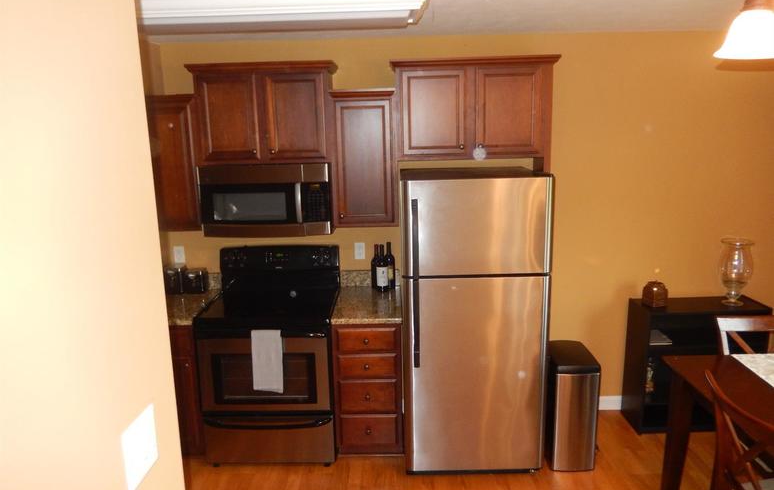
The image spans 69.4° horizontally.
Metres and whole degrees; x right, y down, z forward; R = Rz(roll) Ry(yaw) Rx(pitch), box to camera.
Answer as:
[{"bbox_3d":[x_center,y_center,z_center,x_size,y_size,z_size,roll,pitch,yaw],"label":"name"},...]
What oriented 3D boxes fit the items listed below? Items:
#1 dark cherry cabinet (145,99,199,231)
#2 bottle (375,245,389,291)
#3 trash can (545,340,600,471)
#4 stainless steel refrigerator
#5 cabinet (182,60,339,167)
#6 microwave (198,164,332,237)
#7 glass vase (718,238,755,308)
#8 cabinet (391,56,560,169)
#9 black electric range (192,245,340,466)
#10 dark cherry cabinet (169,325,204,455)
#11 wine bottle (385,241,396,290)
[{"bbox_3d":[-1.242,-0.489,3.365,0.349,0.786,0.340,-1,11,1],"label":"dark cherry cabinet"},{"bbox_3d":[-0.026,0.145,3.557,0.076,0.298,0.076,-1,12,1],"label":"bottle"},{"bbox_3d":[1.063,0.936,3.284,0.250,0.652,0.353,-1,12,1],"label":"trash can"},{"bbox_3d":[0.490,0.411,3.320,0.757,1.685,0.710,-1,12,1],"label":"stainless steel refrigerator"},{"bbox_3d":[-0.698,-0.766,3.295,0.834,0.558,0.345,-1,11,1],"label":"cabinet"},{"bbox_3d":[-0.689,-0.291,3.365,0.749,0.403,0.395,-1,11,1],"label":"microwave"},{"bbox_3d":[2.170,0.174,3.470,0.212,0.390,0.212,-1,11,1],"label":"glass vase"},{"bbox_3d":[0.494,-0.779,3.272,0.935,0.572,0.345,-1,11,1],"label":"cabinet"},{"bbox_3d":[-0.683,0.657,3.438,0.757,1.200,0.670,-1,12,1],"label":"black electric range"},{"bbox_3d":[-1.220,0.821,3.488,0.347,0.876,0.625,-1,11,1],"label":"dark cherry cabinet"},{"bbox_3d":[0.018,0.130,3.614,0.076,0.302,0.076,-1,12,1],"label":"wine bottle"}]

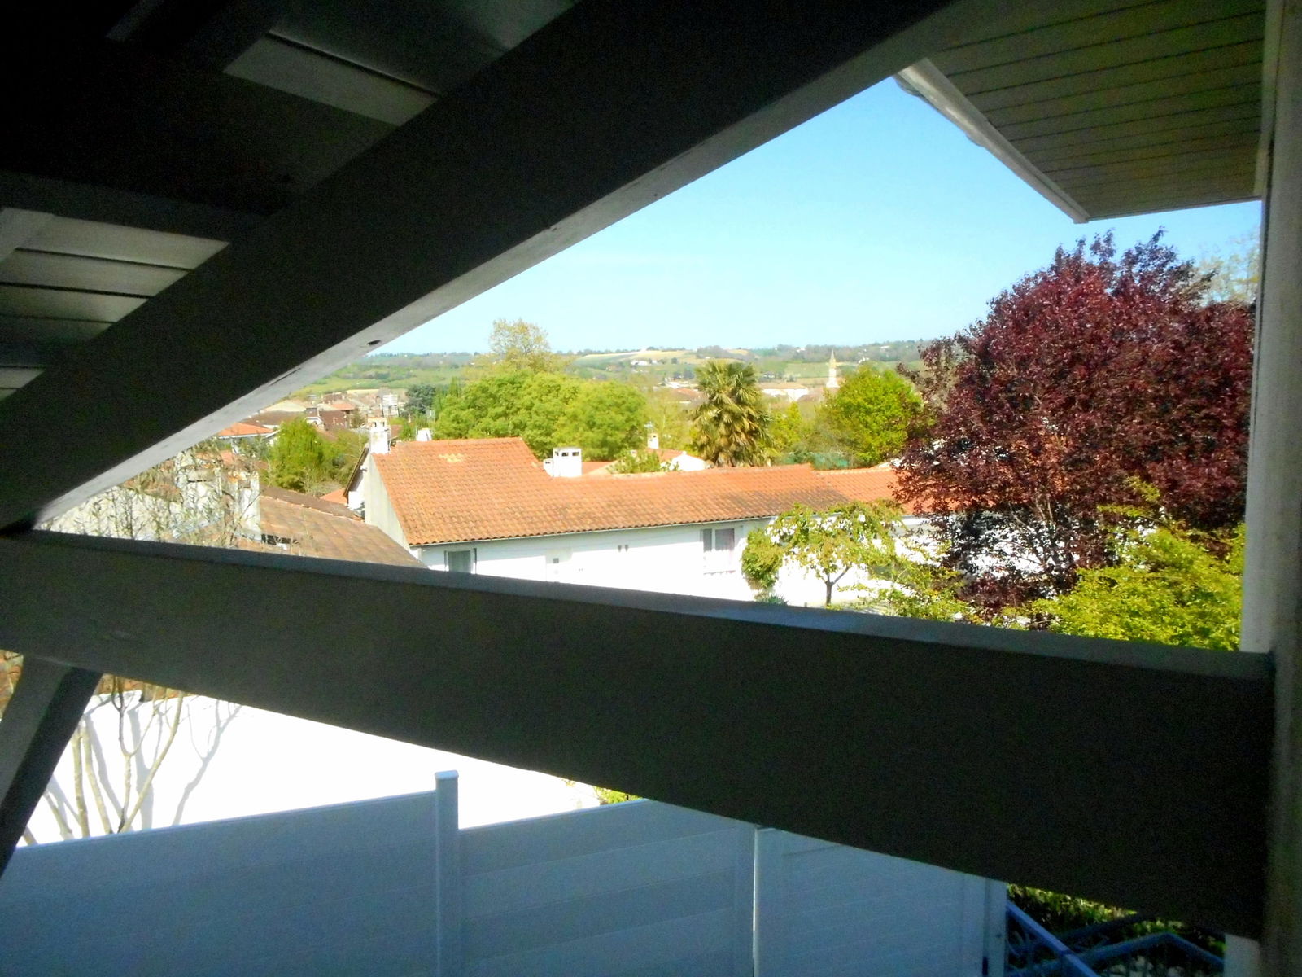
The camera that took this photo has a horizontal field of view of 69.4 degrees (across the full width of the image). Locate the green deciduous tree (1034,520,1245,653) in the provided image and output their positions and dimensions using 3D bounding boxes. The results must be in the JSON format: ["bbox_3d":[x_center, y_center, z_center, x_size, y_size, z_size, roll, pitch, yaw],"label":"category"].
[{"bbox_3d":[6.155,2.153,11.699,3.100,3.570,3.100,4,7,28],"label":"green deciduous tree"}]

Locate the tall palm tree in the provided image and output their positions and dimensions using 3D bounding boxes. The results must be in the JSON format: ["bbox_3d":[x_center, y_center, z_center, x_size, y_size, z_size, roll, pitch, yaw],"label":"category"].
[{"bbox_3d":[3.546,-1.648,42.460,3.500,8.250,3.500,1,6,5],"label":"tall palm tree"}]

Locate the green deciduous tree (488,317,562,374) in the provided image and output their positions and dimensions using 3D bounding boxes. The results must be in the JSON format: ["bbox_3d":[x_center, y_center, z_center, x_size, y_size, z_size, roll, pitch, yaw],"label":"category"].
[{"bbox_3d":[-16.342,-13.515,122.964,11.000,17.290,11.000,-1,6,-8],"label":"green deciduous tree"}]

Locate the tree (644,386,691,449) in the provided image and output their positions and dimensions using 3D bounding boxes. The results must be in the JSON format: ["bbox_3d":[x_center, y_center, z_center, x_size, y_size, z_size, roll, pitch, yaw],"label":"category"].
[{"bbox_3d":[1.122,-3.692,68.407,4.300,7.300,4.300,0,6,1],"label":"tree"}]

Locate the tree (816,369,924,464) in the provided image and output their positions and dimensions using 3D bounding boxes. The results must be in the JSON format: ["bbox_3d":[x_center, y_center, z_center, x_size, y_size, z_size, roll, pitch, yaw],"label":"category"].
[{"bbox_3d":[10.886,-2.026,47.454,5.200,8.150,5.200,2,7,13],"label":"tree"}]

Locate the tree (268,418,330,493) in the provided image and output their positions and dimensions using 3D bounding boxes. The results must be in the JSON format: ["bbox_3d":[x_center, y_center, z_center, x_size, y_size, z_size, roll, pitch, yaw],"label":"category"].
[{"bbox_3d":[-16.086,-0.431,43.314,3.100,5.640,3.100,-2,7,-20],"label":"tree"}]

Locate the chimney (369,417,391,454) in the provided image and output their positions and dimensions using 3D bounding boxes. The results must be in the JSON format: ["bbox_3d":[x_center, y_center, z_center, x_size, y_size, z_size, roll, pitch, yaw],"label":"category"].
[{"bbox_3d":[-7.784,-1.519,27.000,0.570,1.080,0.580,-3,7,-27],"label":"chimney"}]

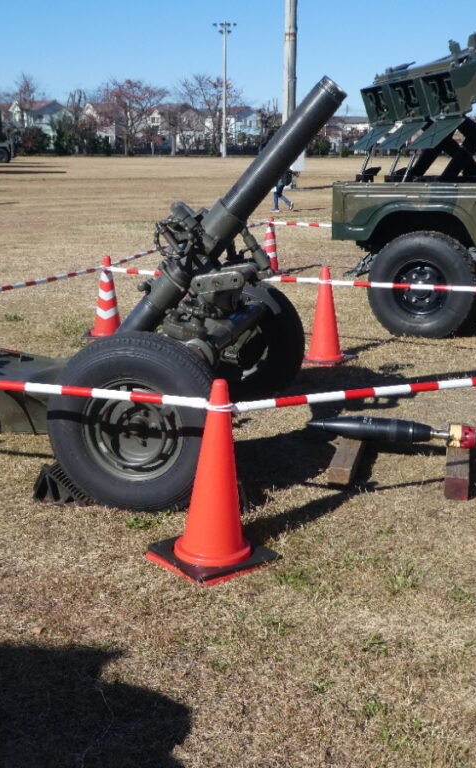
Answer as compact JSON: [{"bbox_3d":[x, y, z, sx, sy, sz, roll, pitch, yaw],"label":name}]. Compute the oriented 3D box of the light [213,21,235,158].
[{"bbox_3d":[-1.537,-33.274,104.135,2.543,15.002,0.900,0,14,0],"label":"light"}]

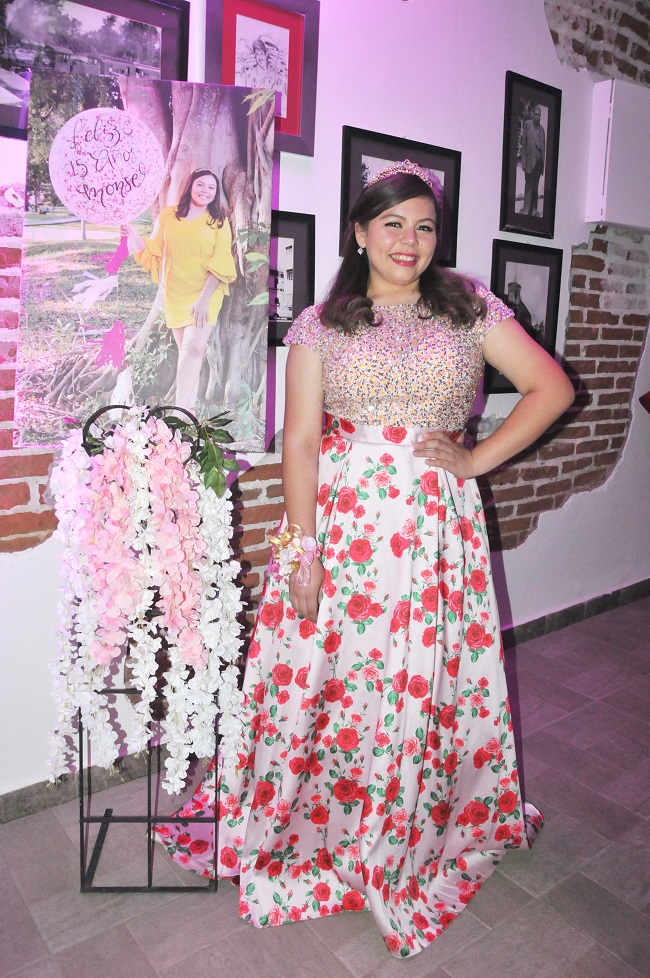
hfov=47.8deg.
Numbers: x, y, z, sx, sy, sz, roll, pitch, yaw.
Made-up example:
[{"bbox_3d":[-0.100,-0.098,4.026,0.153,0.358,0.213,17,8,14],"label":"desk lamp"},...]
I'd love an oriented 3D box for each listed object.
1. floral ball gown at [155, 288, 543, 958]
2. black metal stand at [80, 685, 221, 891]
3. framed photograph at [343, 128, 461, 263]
[{"bbox_3d":[0.086,0.226,1.717,0.990,1.334,0.760,0,11,-7],"label":"floral ball gown"},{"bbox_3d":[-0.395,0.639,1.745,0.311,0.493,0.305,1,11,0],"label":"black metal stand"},{"bbox_3d":[0.252,-0.891,2.272,0.493,0.368,0.028,-7,14,-36],"label":"framed photograph"}]

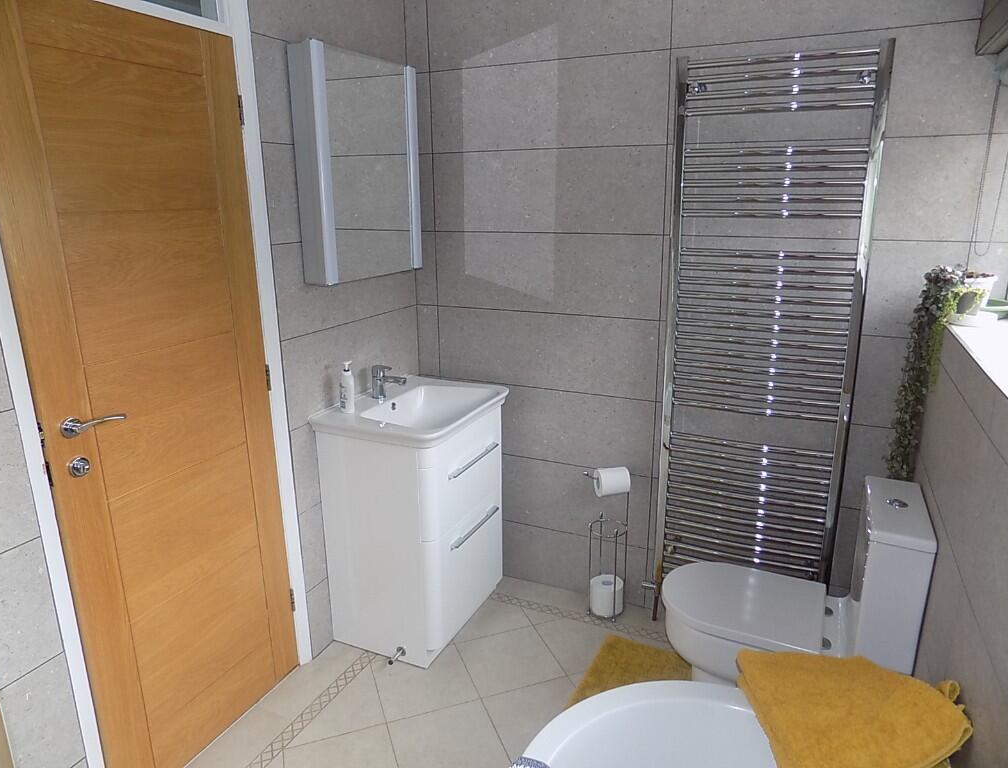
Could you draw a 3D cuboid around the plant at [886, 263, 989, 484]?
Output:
[{"bbox_3d":[1.279,0.001,1.984,0.210,0.650,0.170,6,17,24],"label":"plant"}]

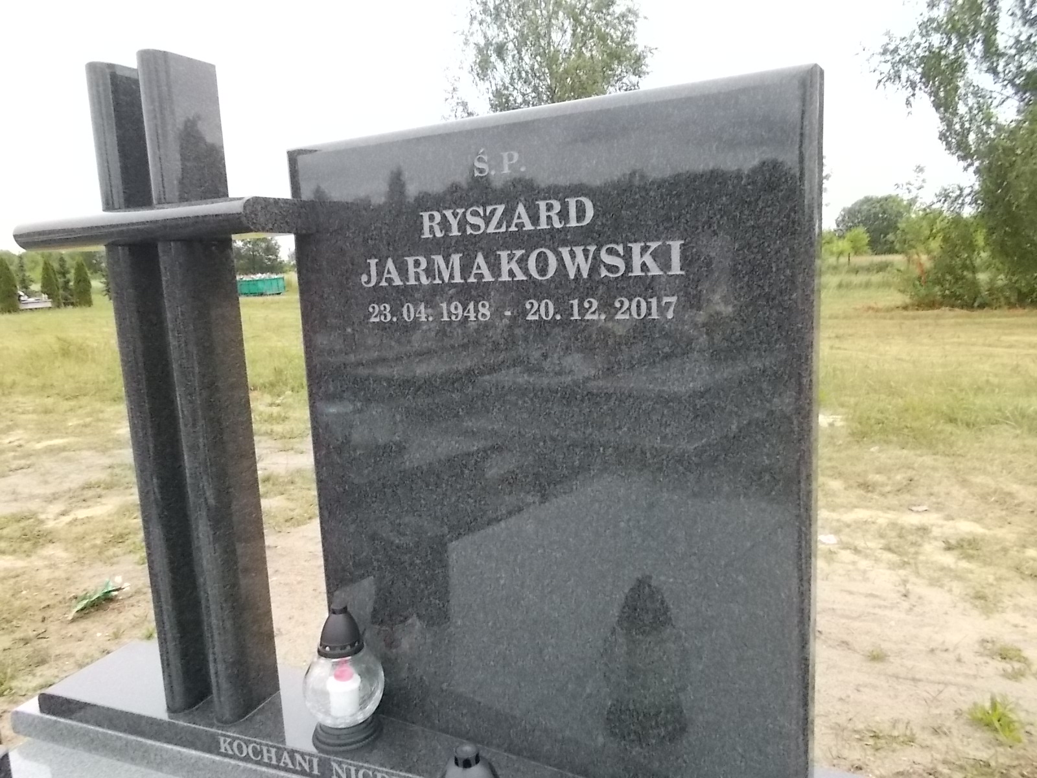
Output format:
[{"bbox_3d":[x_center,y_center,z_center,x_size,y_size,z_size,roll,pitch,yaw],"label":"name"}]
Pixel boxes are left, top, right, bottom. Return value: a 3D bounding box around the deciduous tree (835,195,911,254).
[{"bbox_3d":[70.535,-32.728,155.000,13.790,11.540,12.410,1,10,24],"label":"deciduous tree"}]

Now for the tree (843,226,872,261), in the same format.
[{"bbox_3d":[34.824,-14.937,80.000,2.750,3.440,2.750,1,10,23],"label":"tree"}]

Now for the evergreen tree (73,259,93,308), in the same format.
[{"bbox_3d":[-25.159,-6.132,45.000,1.070,2.830,1.070,-7,10,-28],"label":"evergreen tree"}]

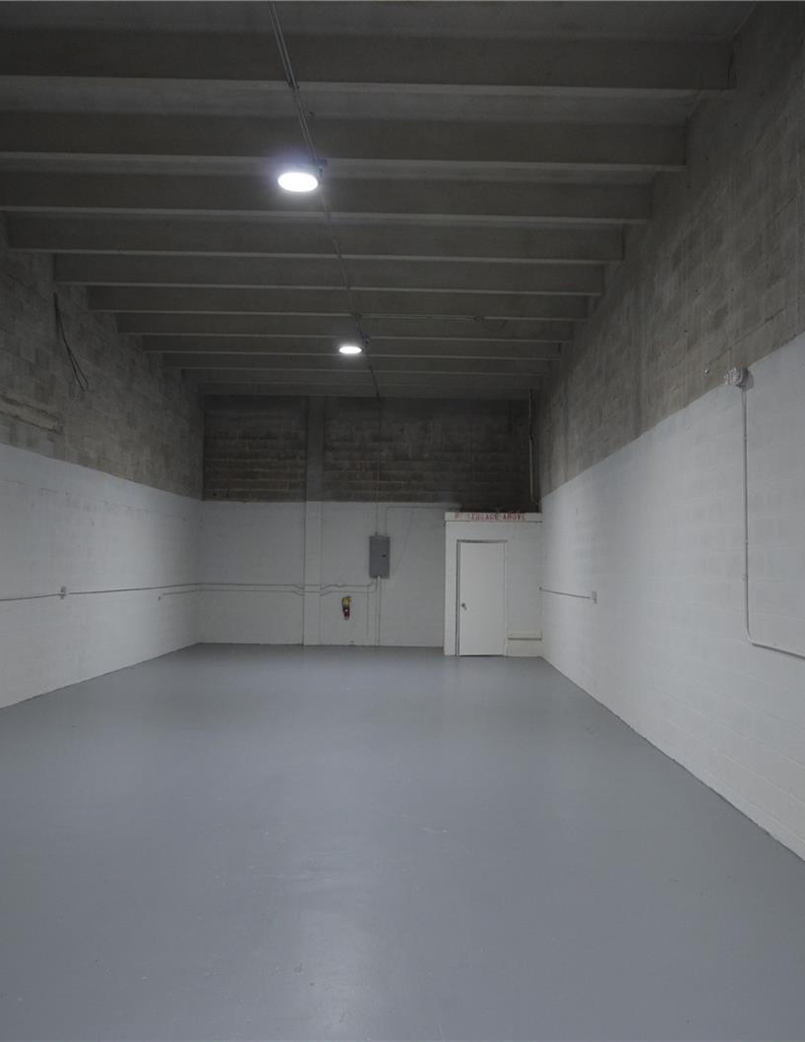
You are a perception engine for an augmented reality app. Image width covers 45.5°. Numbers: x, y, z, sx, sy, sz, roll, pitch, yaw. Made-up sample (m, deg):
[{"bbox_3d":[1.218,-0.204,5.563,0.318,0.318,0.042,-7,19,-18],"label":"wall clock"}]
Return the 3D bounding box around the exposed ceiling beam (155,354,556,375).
[{"bbox_3d":[-0.746,-2.752,16.441,6.671,0.343,0.142,1,-3,-1],"label":"exposed ceiling beam"}]

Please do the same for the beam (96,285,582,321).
[{"bbox_3d":[-0.847,-2.935,12.873,6.674,0.343,0.142,1,-3,-1],"label":"beam"}]

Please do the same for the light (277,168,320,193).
[{"bbox_3d":[-0.868,-2.836,7.992,0.330,0.110,0.330,1,-3,-1],"label":"light"}]

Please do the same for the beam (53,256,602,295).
[{"bbox_3d":[-0.881,-2.997,11.665,6.675,0.343,0.142,1,-3,-1],"label":"beam"}]

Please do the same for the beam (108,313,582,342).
[{"bbox_3d":[-0.812,-2.872,14.095,6.673,0.343,0.142,1,-3,-1],"label":"beam"}]

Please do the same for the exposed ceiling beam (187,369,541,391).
[{"bbox_3d":[-0.710,-2.688,17.695,6.670,0.343,0.142,1,-3,-1],"label":"exposed ceiling beam"}]

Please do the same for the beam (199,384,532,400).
[{"bbox_3d":[-0.676,-2.626,18.900,6.670,0.343,0.142,1,-3,-1],"label":"beam"}]

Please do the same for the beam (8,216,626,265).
[{"bbox_3d":[-0.915,-3.058,10.471,6.675,0.343,0.142,1,-3,-1],"label":"beam"}]

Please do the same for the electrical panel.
[{"bbox_3d":[-0.456,0.716,19.250,0.390,0.850,0.120,1,-3,-1],"label":"electrical panel"}]

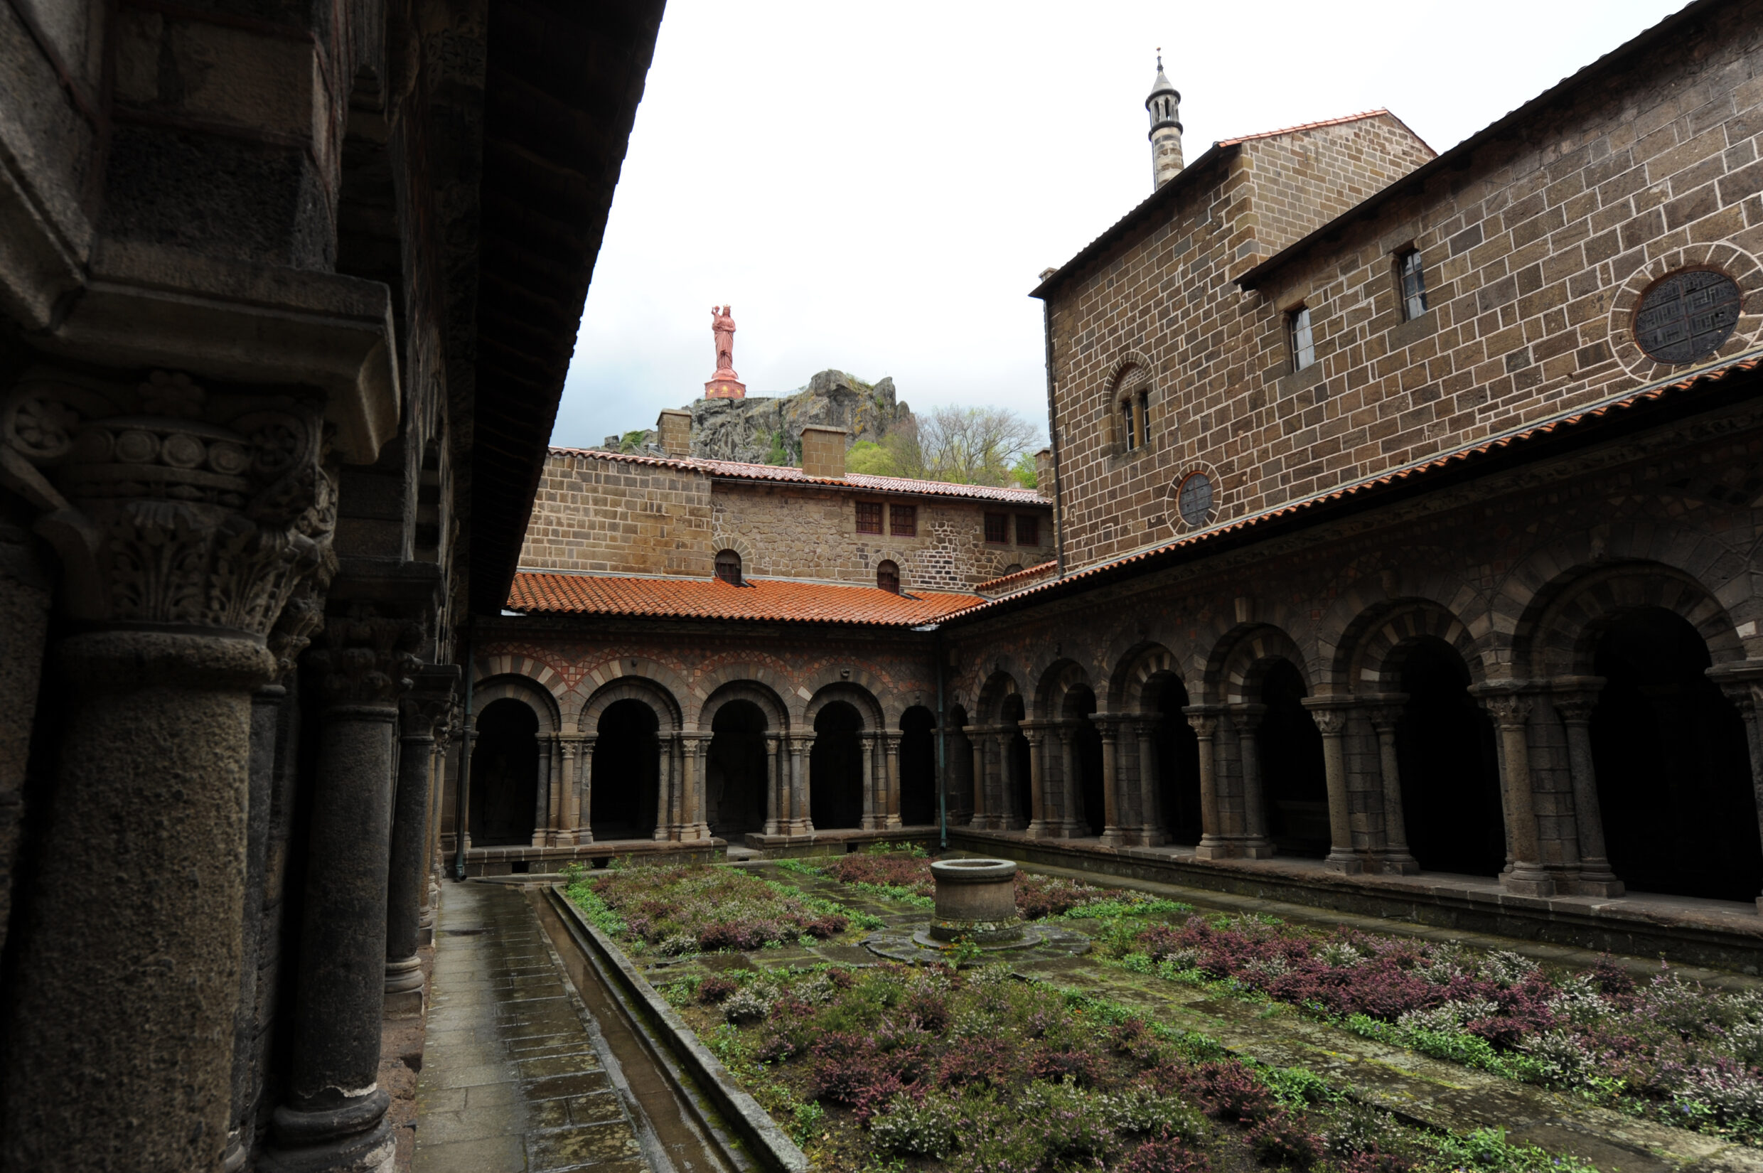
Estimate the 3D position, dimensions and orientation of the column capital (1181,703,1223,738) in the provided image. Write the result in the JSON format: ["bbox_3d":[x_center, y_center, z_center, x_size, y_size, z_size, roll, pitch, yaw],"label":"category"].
[{"bbox_3d":[4.984,2.107,14.500,0.424,0.489,0.424,4,-12,-26],"label":"column capital"}]

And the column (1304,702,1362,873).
[{"bbox_3d":[5.310,2.357,10.898,0.330,1.930,0.330,4,-12,-24],"label":"column"}]

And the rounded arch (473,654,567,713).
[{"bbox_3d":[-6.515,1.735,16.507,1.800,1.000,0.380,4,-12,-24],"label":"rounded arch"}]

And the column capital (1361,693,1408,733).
[{"bbox_3d":[6.614,1.690,12.314,0.407,0.489,0.407,4,-12,-26],"label":"column capital"}]

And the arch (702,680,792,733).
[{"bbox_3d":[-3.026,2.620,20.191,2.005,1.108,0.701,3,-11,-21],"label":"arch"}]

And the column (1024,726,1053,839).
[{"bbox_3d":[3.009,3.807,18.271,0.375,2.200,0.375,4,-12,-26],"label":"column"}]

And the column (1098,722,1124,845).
[{"bbox_3d":[3.610,3.109,14.665,0.320,1.920,0.320,4,-12,-24],"label":"column"}]

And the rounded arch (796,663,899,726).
[{"bbox_3d":[-0.774,2.229,19.033,2.180,1.260,0.450,4,-12,-24],"label":"rounded arch"}]

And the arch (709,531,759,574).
[{"bbox_3d":[-3.937,-0.845,24.773,1.274,1.081,0.328,3,-11,-22],"label":"arch"}]

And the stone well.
[{"bbox_3d":[0.993,3.288,9.800,0.975,0.701,0.975,-1,-11,0],"label":"stone well"}]

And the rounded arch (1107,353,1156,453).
[{"bbox_3d":[5.839,-4.239,21.436,0.328,2.297,1.583,4,-12,-24],"label":"rounded arch"}]

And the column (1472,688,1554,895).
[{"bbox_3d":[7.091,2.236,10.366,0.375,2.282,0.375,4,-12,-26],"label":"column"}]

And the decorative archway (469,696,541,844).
[{"bbox_3d":[-6.817,3.385,16.951,1.188,2.700,0.432,4,-12,-25],"label":"decorative archway"}]

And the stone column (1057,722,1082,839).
[{"bbox_3d":[3.305,3.445,16.591,0.324,1.944,0.324,4,-12,-24],"label":"stone column"}]

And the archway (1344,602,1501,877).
[{"bbox_3d":[6.665,1.851,11.413,0.656,3.320,1.969,4,-12,-24],"label":"archway"}]

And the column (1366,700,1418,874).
[{"bbox_3d":[5.943,2.326,10.885,0.324,1.971,0.324,4,-12,-24],"label":"column"}]

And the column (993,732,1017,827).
[{"bbox_3d":[2.628,4.074,19.866,0.386,2.200,0.386,-1,-11,0],"label":"column"}]

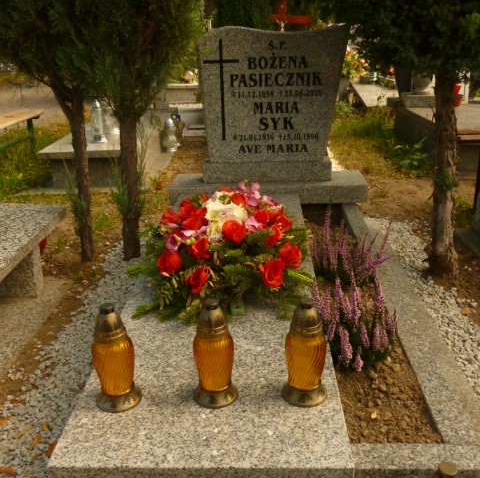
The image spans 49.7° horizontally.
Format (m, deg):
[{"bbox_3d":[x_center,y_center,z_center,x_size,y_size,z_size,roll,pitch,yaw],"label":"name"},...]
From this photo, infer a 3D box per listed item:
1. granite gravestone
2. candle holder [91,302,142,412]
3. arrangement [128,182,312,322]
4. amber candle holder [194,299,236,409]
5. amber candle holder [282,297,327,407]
[{"bbox_3d":[0.152,-0.629,2.466,0.674,0.715,0.115,-1,23,3],"label":"granite gravestone"},{"bbox_3d":[-0.279,0.250,1.138,0.102,0.241,0.102,-1,23,3],"label":"candle holder"},{"bbox_3d":[-0.059,0.001,1.632,0.572,0.301,0.478,-1,23,3],"label":"arrangement"},{"bbox_3d":[-0.057,0.241,1.141,0.102,0.241,0.102,-1,23,3],"label":"amber candle holder"},{"bbox_3d":[0.145,0.239,1.132,0.102,0.241,0.102,-1,23,3],"label":"amber candle holder"}]

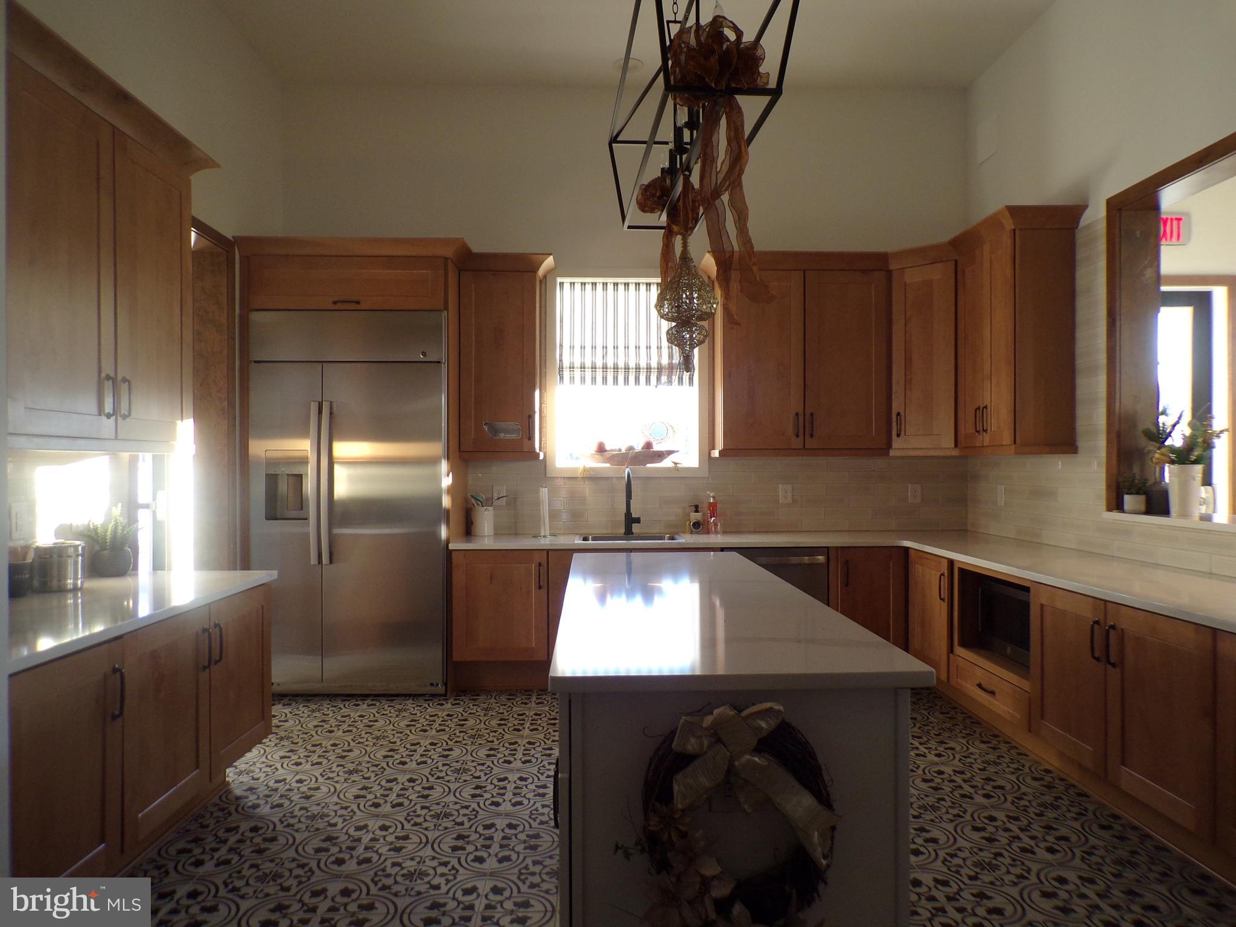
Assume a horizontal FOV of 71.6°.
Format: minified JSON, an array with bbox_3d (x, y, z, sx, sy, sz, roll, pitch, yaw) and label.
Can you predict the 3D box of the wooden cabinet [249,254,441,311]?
[{"bbox_3d":[-1.514,-1.005,5.093,1.095,0.304,0.625,0,0,-1],"label":"wooden cabinet"}]

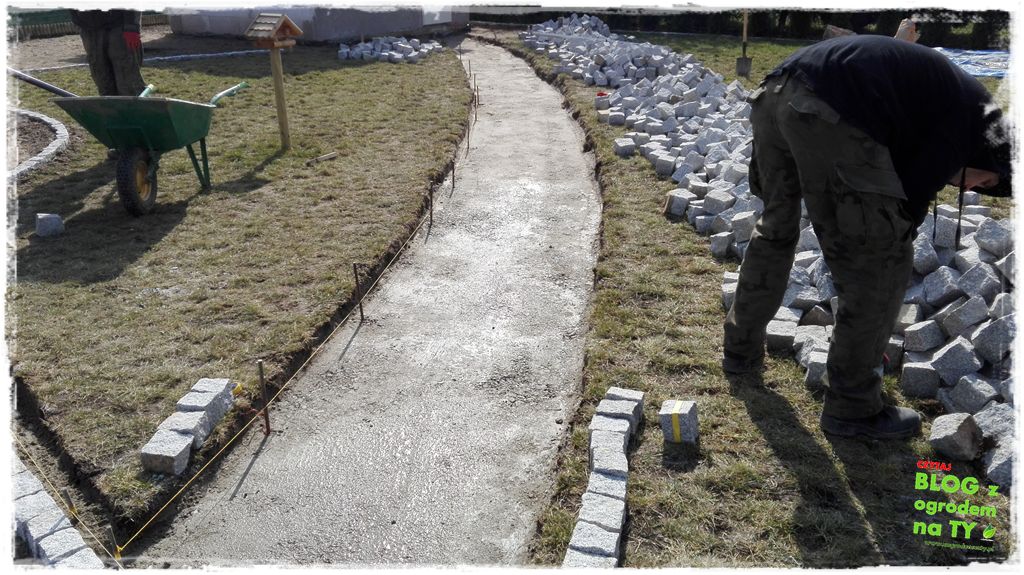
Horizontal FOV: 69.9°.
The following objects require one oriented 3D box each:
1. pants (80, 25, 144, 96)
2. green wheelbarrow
[{"bbox_3d":[-2.620,-1.366,4.908,0.420,0.970,0.300,-5,25,-10],"label":"pants"},{"bbox_3d":[-2.090,-0.892,4.356,0.650,0.650,1.270,0,25,1],"label":"green wheelbarrow"}]

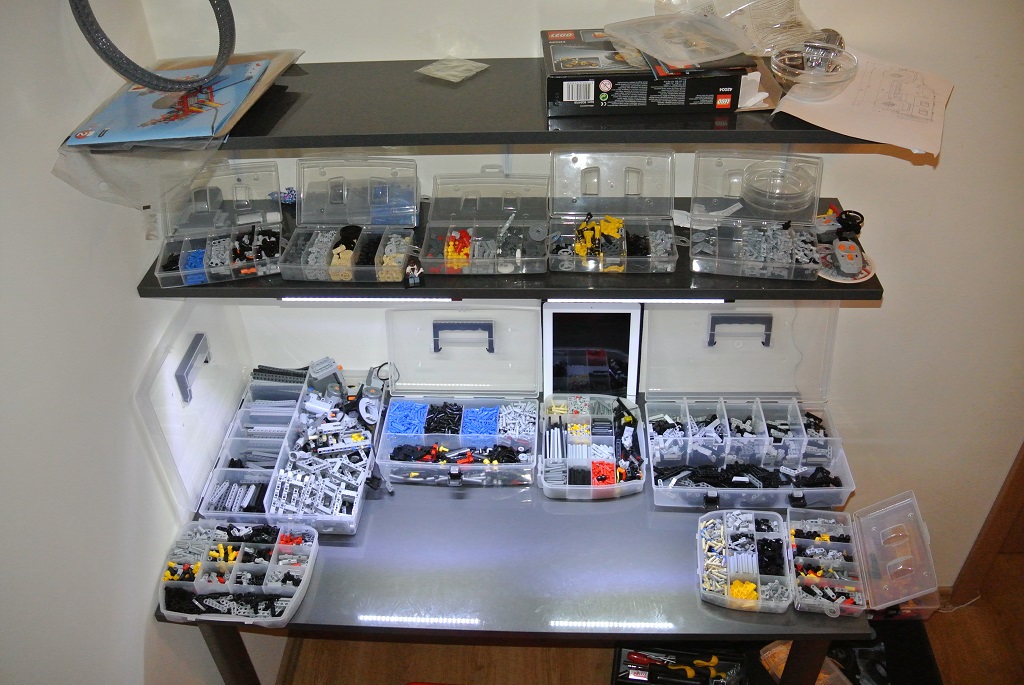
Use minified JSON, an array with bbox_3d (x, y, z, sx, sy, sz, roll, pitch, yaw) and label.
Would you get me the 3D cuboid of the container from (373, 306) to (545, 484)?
[{"bbox_3d":[-0.099,0.104,1.577,0.295,0.232,0.258,0,41,3],"label":"container"}]

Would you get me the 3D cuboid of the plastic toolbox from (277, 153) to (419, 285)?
[{"bbox_3d":[-0.251,-0.193,1.284,0.194,0.128,0.165,2,41,5],"label":"plastic toolbox"}]

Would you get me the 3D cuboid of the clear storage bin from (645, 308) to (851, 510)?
[{"bbox_3d":[0.431,0.115,1.510,0.355,0.272,0.268,0,41,3],"label":"clear storage bin"}]

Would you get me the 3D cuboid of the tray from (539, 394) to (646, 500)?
[{"bbox_3d":[0.145,0.196,1.604,0.188,0.042,0.220,-3,41,-1],"label":"tray"}]

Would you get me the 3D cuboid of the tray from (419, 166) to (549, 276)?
[{"bbox_3d":[-0.038,-0.197,1.323,0.196,0.070,0.205,1,41,3],"label":"tray"}]

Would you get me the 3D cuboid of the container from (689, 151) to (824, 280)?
[{"bbox_3d":[0.372,-0.198,1.262,0.192,0.126,0.165,4,41,7],"label":"container"}]

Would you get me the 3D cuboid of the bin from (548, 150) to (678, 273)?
[{"bbox_3d":[0.157,-0.208,1.283,0.196,0.128,0.165,0,41,3],"label":"bin"}]

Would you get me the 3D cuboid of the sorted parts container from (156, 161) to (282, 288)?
[{"bbox_3d":[-0.460,-0.193,1.293,0.186,0.128,0.160,-8,41,-6],"label":"sorted parts container"}]

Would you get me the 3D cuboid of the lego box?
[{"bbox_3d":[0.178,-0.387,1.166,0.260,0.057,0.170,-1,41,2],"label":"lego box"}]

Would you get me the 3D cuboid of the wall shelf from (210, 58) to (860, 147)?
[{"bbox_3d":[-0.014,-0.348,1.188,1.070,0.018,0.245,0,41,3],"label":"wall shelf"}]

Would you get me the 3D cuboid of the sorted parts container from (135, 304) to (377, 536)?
[{"bbox_3d":[-0.425,0.102,1.509,0.310,0.345,0.360,0,41,3],"label":"sorted parts container"}]

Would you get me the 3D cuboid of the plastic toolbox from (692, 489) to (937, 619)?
[{"bbox_3d":[0.489,0.346,1.376,0.360,0.095,0.200,4,41,7],"label":"plastic toolbox"}]

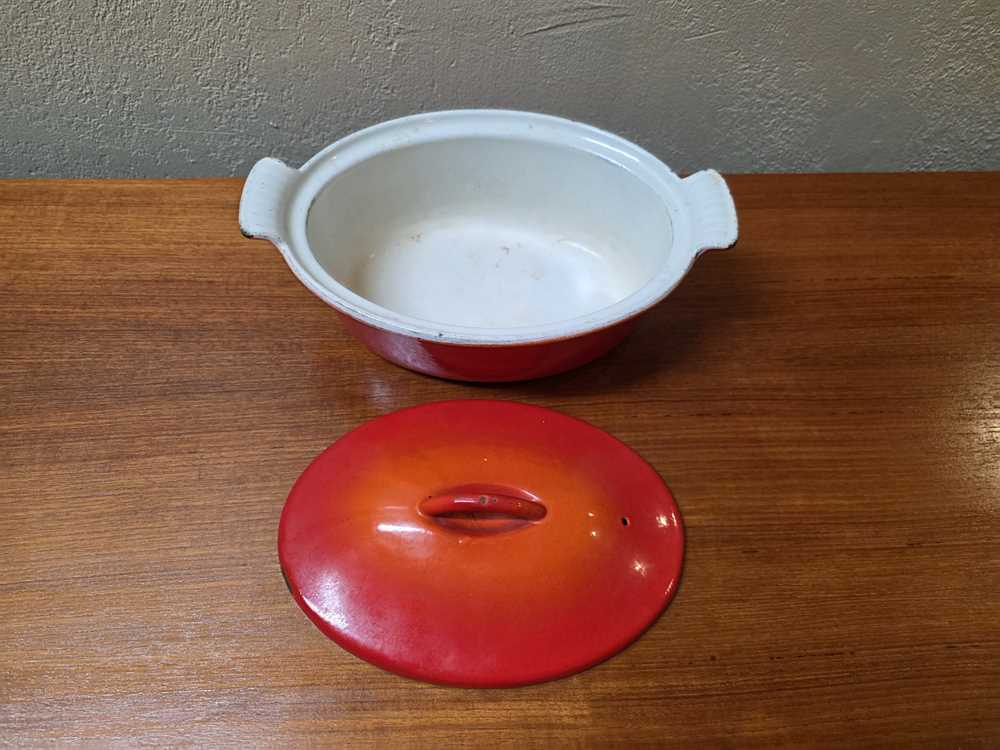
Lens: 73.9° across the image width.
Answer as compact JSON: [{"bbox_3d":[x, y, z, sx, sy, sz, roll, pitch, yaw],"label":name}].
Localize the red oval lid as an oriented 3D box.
[{"bbox_3d":[-0.014,0.093,0.428,0.270,0.048,0.195,3,61,2],"label":"red oval lid"}]

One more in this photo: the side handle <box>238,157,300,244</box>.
[{"bbox_3d":[-0.158,-0.120,0.457,0.037,0.020,0.077,3,61,2],"label":"side handle"}]

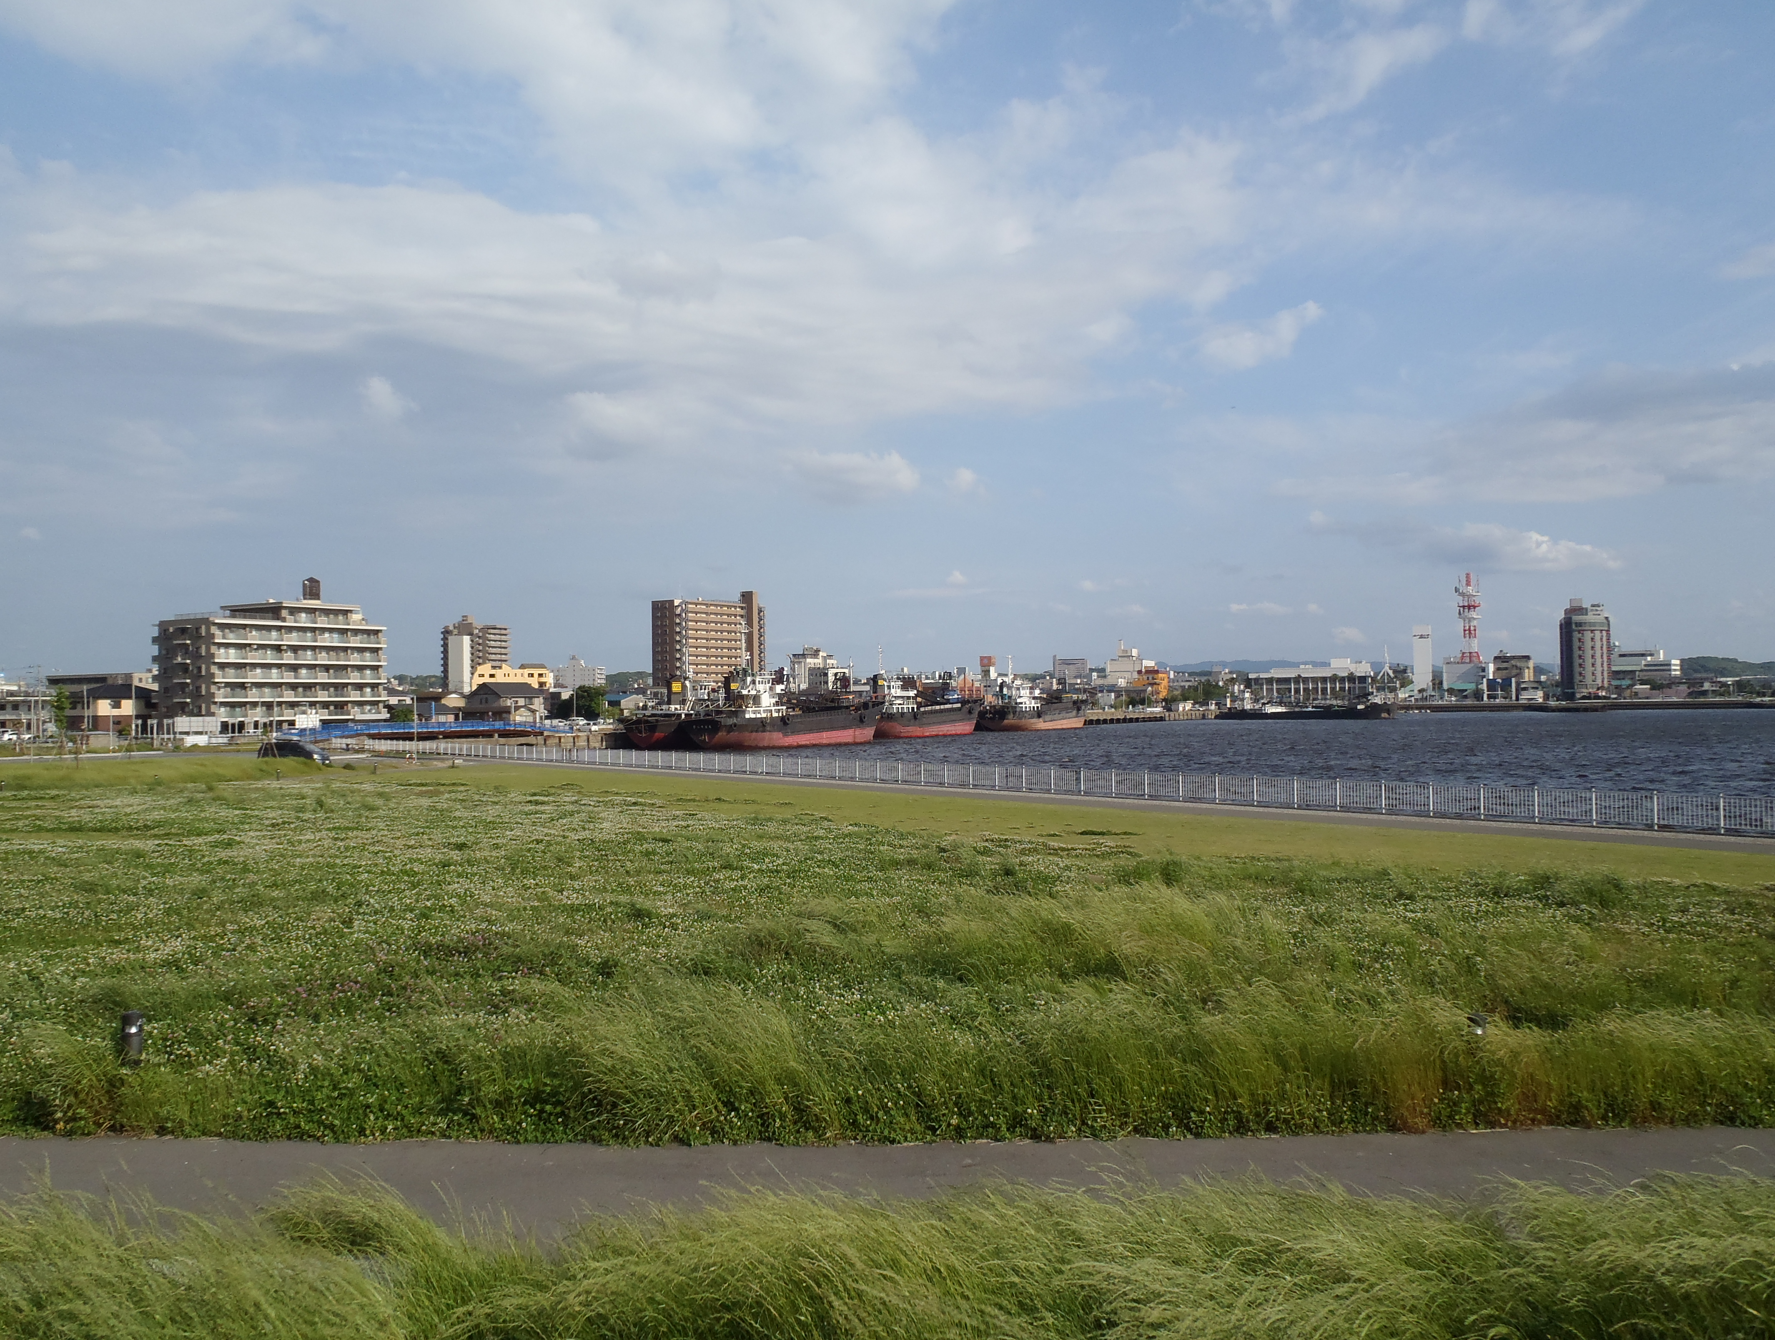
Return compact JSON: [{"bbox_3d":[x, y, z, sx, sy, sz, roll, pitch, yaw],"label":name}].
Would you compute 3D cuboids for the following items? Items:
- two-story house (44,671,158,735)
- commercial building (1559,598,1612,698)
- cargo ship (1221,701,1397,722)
[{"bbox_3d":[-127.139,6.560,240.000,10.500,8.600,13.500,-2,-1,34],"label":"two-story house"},{"bbox_3d":[284.740,-6.890,590.220,18.500,40.600,18.000,-1,-1,33],"label":"commercial building"},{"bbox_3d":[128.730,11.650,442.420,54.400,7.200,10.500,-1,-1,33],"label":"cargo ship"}]

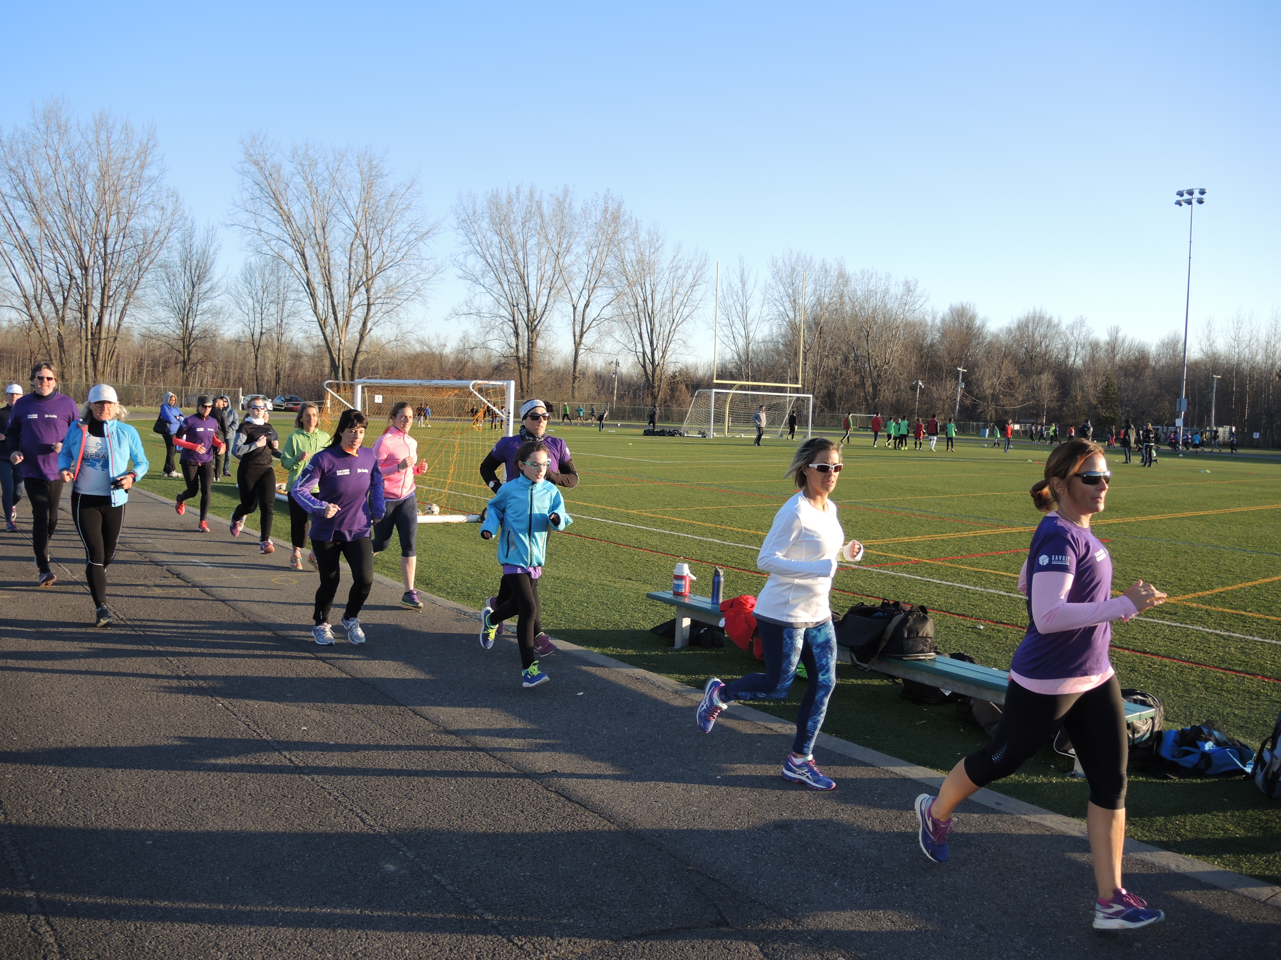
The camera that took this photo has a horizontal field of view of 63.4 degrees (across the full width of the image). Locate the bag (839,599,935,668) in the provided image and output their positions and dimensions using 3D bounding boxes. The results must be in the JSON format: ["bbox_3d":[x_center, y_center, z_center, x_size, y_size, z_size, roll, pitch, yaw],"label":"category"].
[{"bbox_3d":[1.435,0.876,6.256,0.330,0.300,0.680,-1,5,-39],"label":"bag"}]

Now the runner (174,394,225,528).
[{"bbox_3d":[-5.343,-0.208,12.531,0.560,1.623,0.620,-1,5,-36],"label":"runner"}]

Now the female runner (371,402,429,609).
[{"bbox_3d":[-2.078,0.196,8.971,0.500,1.700,0.760,-1,5,-38],"label":"female runner"}]

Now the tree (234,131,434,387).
[{"bbox_3d":[-25.421,-17.446,87.190,17.423,23.266,16.552,2,4,0],"label":"tree"}]

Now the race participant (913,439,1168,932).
[{"bbox_3d":[1.399,0.680,3.610,0.850,1.637,0.520,6,6,42],"label":"race participant"}]

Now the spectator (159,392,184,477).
[{"bbox_3d":[-8.955,-0.861,19.769,0.420,1.614,0.500,4,5,28],"label":"spectator"}]

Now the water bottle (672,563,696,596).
[{"bbox_3d":[0.333,0.744,7.823,0.175,0.240,0.130,2,4,2],"label":"water bottle"}]

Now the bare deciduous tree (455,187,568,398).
[{"bbox_3d":[-12.836,-17.958,104.158,11.865,23.132,11.865,2,4,0],"label":"bare deciduous tree"}]

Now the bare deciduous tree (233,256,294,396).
[{"bbox_3d":[-35.048,-13.855,96.514,5.715,14.028,5.429,2,4,0],"label":"bare deciduous tree"}]

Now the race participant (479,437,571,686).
[{"bbox_3d":[-0.703,0.488,6.306,0.500,1.465,0.650,-1,5,-36],"label":"race participant"}]

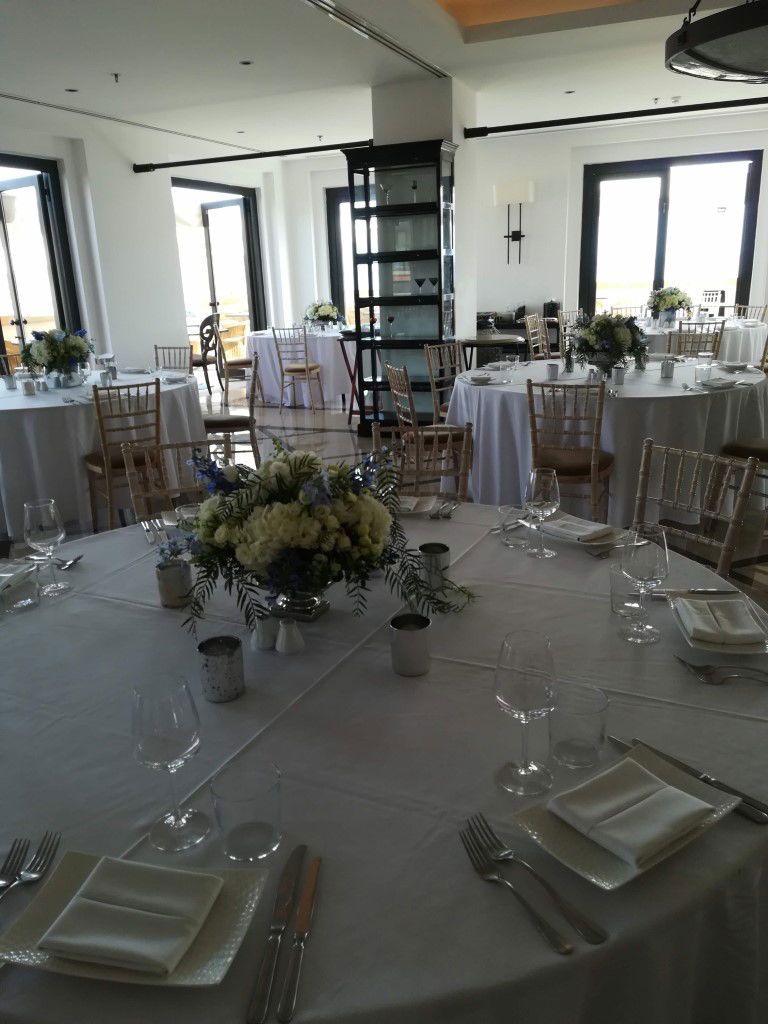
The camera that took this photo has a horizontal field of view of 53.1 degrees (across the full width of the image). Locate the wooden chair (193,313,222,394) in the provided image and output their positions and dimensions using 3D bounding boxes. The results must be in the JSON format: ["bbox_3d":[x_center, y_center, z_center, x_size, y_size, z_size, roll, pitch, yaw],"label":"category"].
[{"bbox_3d":[-2.382,-2.043,10.014,0.520,0.980,0.470,6,19,24],"label":"wooden chair"}]

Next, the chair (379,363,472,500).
[{"bbox_3d":[0.265,-0.464,4.745,0.430,0.920,0.410,-7,18,-16],"label":"chair"}]

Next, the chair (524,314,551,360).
[{"bbox_3d":[1.845,-1.771,8.685,0.430,0.900,0.400,7,20,28],"label":"chair"}]

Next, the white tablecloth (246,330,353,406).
[{"bbox_3d":[-0.742,-1.823,9.414,1.780,0.750,1.780,-2,18,1],"label":"white tablecloth"}]

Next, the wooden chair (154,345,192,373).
[{"bbox_3d":[-1.810,-0.898,6.388,0.410,0.920,0.430,5,19,22],"label":"wooden chair"}]

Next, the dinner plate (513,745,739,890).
[{"bbox_3d":[0.317,0.391,1.006,0.250,0.024,0.163,-15,22,-35],"label":"dinner plate"}]

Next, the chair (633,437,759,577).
[{"bbox_3d":[0.765,0.296,2.266,0.440,0.920,0.400,-13,21,-32],"label":"chair"}]

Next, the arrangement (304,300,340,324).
[{"bbox_3d":[-0.768,-2.383,9.409,0.420,0.350,0.400,-2,17,0],"label":"arrangement"}]

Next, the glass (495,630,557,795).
[{"bbox_3d":[0.195,0.276,1.067,0.085,0.217,0.085,6,19,23],"label":"glass"}]

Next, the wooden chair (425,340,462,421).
[{"bbox_3d":[0.584,-0.795,5.757,0.400,0.900,0.430,-18,23,-40],"label":"wooden chair"}]

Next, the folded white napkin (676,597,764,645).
[{"bbox_3d":[0.647,0.210,1.482,0.135,0.033,0.152,0,17,7],"label":"folded white napkin"}]

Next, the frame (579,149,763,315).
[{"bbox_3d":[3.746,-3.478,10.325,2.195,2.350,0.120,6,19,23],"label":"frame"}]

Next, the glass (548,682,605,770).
[{"bbox_3d":[0.283,0.316,1.132,0.083,0.094,0.083,6,19,23],"label":"glass"}]

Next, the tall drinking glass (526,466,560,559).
[{"bbox_3d":[0.394,0.003,1.914,0.085,0.215,0.085,6,19,23],"label":"tall drinking glass"}]

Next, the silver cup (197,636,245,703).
[{"bbox_3d":[-0.281,0.272,1.332,0.072,0.089,0.072,-2,17,0],"label":"silver cup"}]

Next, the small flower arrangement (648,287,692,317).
[{"bbox_3d":[3.190,-2.308,8.580,0.480,0.400,0.460,-2,17,0],"label":"small flower arrangement"}]

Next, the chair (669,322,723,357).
[{"bbox_3d":[2.272,-0.866,5.782,0.410,0.920,0.430,6,19,26],"label":"chair"}]

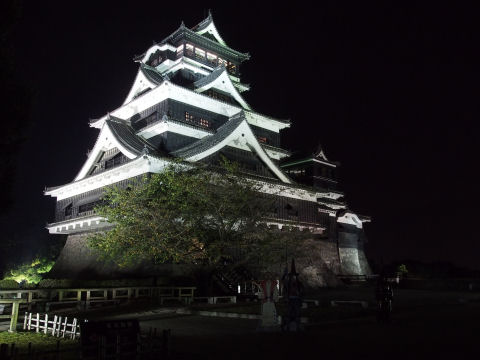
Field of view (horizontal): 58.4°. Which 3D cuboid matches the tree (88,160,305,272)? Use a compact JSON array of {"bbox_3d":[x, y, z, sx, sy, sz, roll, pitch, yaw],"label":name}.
[{"bbox_3d":[-2.400,2.611,23.258,11.500,7.400,8.500,0,-12,0],"label":"tree"}]

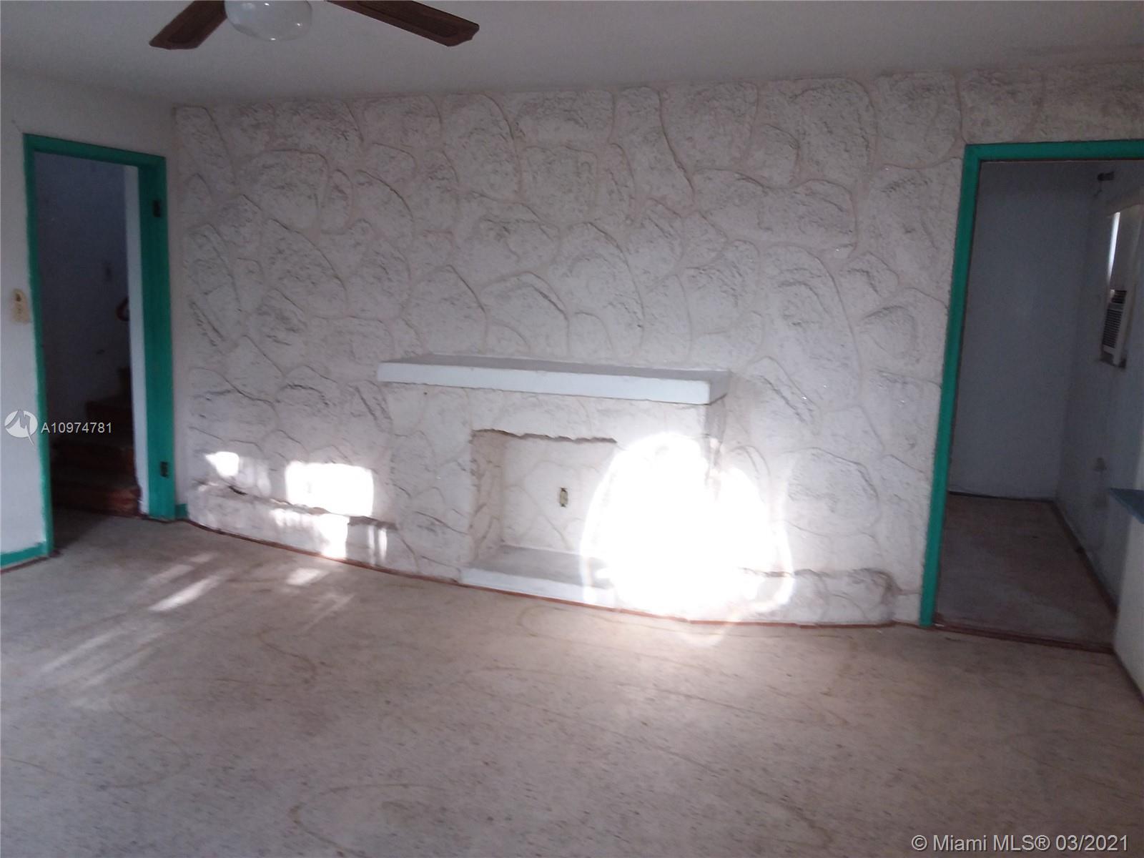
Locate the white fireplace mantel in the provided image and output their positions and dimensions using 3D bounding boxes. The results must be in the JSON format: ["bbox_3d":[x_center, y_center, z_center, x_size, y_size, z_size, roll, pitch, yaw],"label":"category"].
[{"bbox_3d":[-0.094,-0.248,4.238,1.590,0.099,0.471,5,9,18],"label":"white fireplace mantel"}]

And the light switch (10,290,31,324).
[{"bbox_3d":[-2.692,-0.596,4.360,0.020,0.150,0.085,5,9,20],"label":"light switch"}]

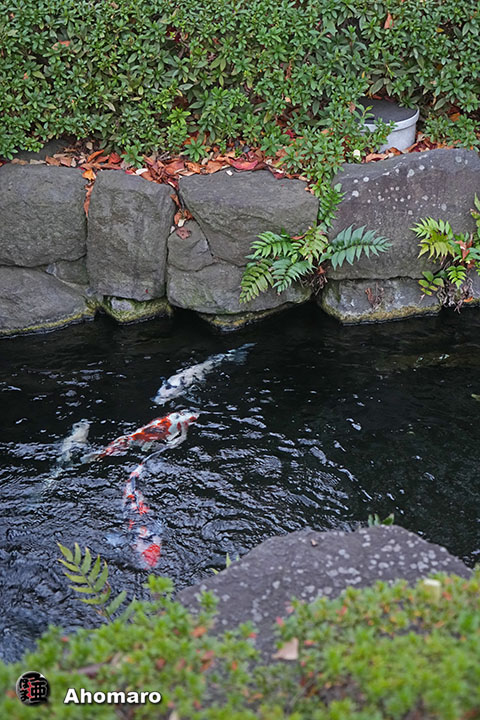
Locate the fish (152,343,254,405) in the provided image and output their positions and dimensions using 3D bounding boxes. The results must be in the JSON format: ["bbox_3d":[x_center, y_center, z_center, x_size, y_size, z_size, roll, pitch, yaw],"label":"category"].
[{"bbox_3d":[-0.137,0.049,3.881,0.130,0.120,0.500,29,43,36],"label":"fish"}]

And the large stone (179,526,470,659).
[{"bbox_3d":[0.183,0.614,2.237,0.620,0.320,0.400,0,34,0],"label":"large stone"}]

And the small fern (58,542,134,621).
[{"bbox_3d":[-0.310,0.478,2.116,0.170,0.140,0.150,0,34,0],"label":"small fern"}]

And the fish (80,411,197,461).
[{"bbox_3d":[-0.356,0.275,3.547,0.460,0.120,0.130,-20,39,-27],"label":"fish"}]

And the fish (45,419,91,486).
[{"bbox_3d":[-0.612,0.323,3.474,0.110,0.100,0.370,8,35,11],"label":"fish"}]

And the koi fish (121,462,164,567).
[{"bbox_3d":[-0.312,0.494,3.221,0.130,0.120,0.480,-5,34,-7],"label":"koi fish"}]

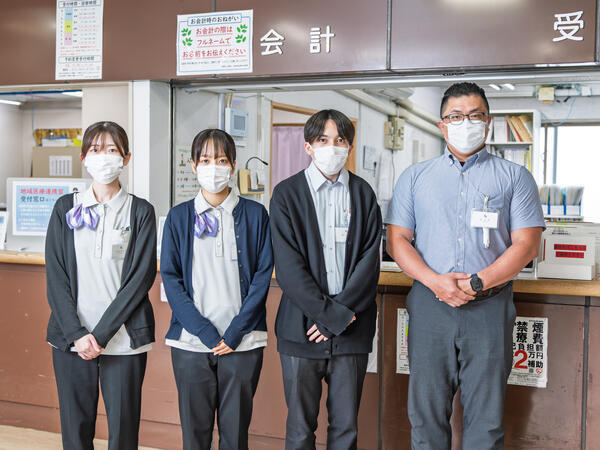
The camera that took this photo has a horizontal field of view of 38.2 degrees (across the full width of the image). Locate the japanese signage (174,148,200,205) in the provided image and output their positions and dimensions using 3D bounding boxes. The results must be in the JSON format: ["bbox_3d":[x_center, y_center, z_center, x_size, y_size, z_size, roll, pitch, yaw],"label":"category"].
[{"bbox_3d":[-0.587,-0.281,4.841,0.010,0.297,0.420,2,2,23],"label":"japanese signage"}]

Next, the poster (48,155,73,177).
[{"bbox_3d":[-2.540,-0.629,9.200,0.297,0.210,0.010,2,2,23],"label":"poster"}]

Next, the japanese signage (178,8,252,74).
[{"bbox_3d":[-0.421,-0.888,4.237,0.420,0.297,0.010,2,2,23],"label":"japanese signage"}]

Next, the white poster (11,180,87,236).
[{"bbox_3d":[-1.392,-0.088,4.815,0.425,0.297,0.010,1,2,7],"label":"white poster"}]

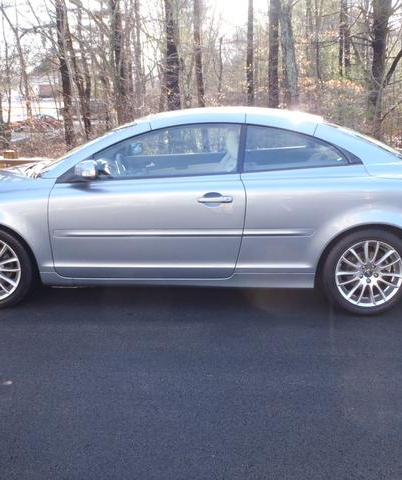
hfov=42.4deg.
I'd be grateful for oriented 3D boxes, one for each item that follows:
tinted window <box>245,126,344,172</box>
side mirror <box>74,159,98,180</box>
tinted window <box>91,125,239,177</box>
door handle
[{"bbox_3d":[0.635,-0.622,3.523,0.690,0.330,0.070,1,-7,2],"label":"tinted window"},{"bbox_3d":[-0.747,-0.465,3.400,0.150,0.145,0.200,1,13,2],"label":"side mirror"},{"bbox_3d":[-0.233,-0.611,3.551,1.000,0.385,0.070,1,-7,2],"label":"tinted window"},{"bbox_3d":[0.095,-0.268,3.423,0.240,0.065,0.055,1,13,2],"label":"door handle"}]

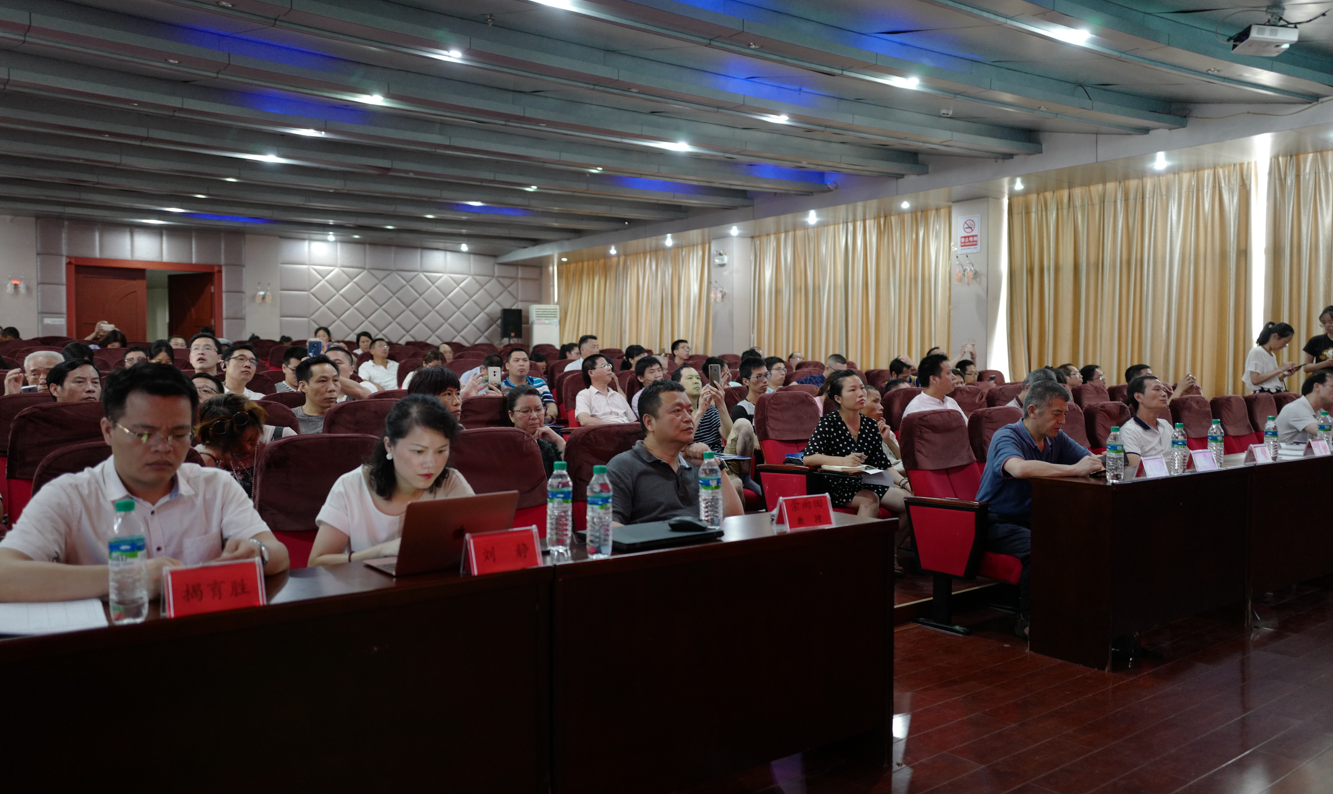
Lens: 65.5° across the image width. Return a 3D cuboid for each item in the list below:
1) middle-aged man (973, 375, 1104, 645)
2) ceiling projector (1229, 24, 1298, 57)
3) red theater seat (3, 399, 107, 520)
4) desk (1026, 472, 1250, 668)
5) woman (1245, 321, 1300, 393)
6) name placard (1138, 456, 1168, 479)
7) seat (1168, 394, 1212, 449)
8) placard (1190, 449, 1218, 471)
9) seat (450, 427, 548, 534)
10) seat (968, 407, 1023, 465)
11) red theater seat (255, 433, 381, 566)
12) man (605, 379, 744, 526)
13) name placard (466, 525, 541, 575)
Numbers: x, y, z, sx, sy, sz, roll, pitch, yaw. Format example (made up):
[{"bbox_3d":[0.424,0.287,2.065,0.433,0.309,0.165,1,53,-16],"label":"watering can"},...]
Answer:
[{"bbox_3d":[1.734,0.513,4.893,0.562,1.185,0.695,-1,3,-38],"label":"middle-aged man"},{"bbox_3d":[3.932,-2.338,6.815,0.287,0.093,0.267,7,0,5],"label":"ceiling projector"},{"bbox_3d":[-1.873,0.547,3.460,0.577,1.022,0.634,-1,3,-38],"label":"red theater seat"},{"bbox_3d":[2.137,0.704,4.617,1.205,0.755,0.380,-1,2,-37],"label":"desk"},{"bbox_3d":[5.286,0.096,9.053,0.460,1.500,0.440,1,2,35],"label":"woman"},{"bbox_3d":[2.060,0.291,4.415,0.168,0.086,0.065,-1,2,-37],"label":"name placard"},{"bbox_3d":[3.656,0.536,6.769,0.577,1.022,0.634,-1,3,-38],"label":"seat"},{"bbox_3d":[2.483,0.294,4.809,0.180,0.091,0.067,-1,2,-34],"label":"placard"},{"bbox_3d":[-0.479,0.633,3.547,0.577,1.022,0.634,-1,3,-38],"label":"seat"},{"bbox_3d":[1.904,0.559,5.314,0.550,1.000,0.660,-1,2,-37],"label":"seat"},{"bbox_3d":[-0.941,0.637,3.167,0.586,1.020,0.656,-1,2,-39],"label":"red theater seat"},{"bbox_3d":[0.133,0.538,3.706,0.572,1.201,0.756,-1,3,-38],"label":"man"},{"bbox_3d":[-0.383,0.357,2.424,0.180,0.091,0.067,-1,2,-39],"label":"name placard"}]

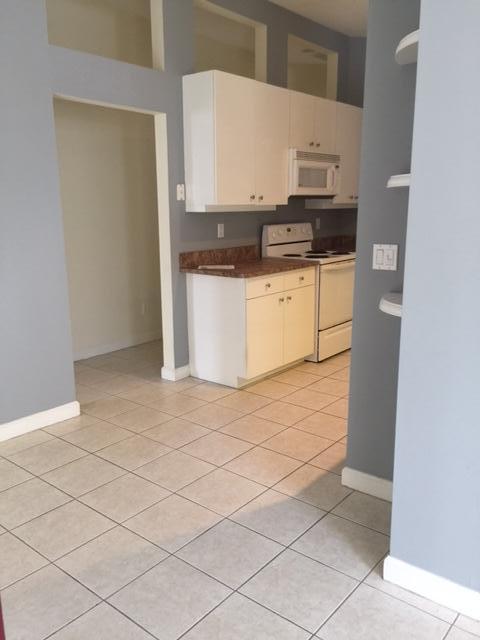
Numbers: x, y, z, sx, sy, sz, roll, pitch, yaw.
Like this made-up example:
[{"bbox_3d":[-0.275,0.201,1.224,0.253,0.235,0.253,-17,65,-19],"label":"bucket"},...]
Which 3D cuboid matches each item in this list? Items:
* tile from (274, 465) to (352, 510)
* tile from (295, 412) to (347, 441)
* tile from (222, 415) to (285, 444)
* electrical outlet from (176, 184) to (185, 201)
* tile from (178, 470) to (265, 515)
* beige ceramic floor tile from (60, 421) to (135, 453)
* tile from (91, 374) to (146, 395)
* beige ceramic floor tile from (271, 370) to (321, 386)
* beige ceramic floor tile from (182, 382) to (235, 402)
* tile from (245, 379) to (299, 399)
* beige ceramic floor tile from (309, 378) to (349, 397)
[{"bbox_3d":[0.392,0.849,2.741,0.334,0.010,0.334,10,16,38],"label":"tile"},{"bbox_3d":[0.560,0.689,3.465,0.334,0.010,0.334,10,16,38],"label":"tile"},{"bbox_3d":[0.082,0.702,3.419,0.334,0.010,0.334,10,16,38],"label":"tile"},{"bbox_3d":[-0.454,-0.981,4.127,0.012,0.116,0.074,10,16,38],"label":"electrical outlet"},{"bbox_3d":[-0.086,0.847,2.653,0.330,0.010,0.330,10,16,38],"label":"tile"},{"bbox_3d":[-0.881,0.729,3.343,0.333,0.010,0.333,10,16,38],"label":"beige ceramic floor tile"},{"bbox_3d":[-0.971,0.522,4.262,0.334,0.010,0.334,10,16,38],"label":"tile"},{"bbox_3d":[0.462,0.486,4.420,0.333,0.010,0.333,10,16,38],"label":"beige ceramic floor tile"},{"bbox_3d":[-0.231,0.556,4.109,0.335,0.010,0.335,10,16,38],"label":"beige ceramic floor tile"},{"bbox_3d":[0.249,0.543,4.155,0.335,0.010,0.335,10,16,38],"label":"tile"},{"bbox_3d":[0.728,0.530,4.189,0.334,0.010,0.334,10,16,38],"label":"beige ceramic floor tile"}]

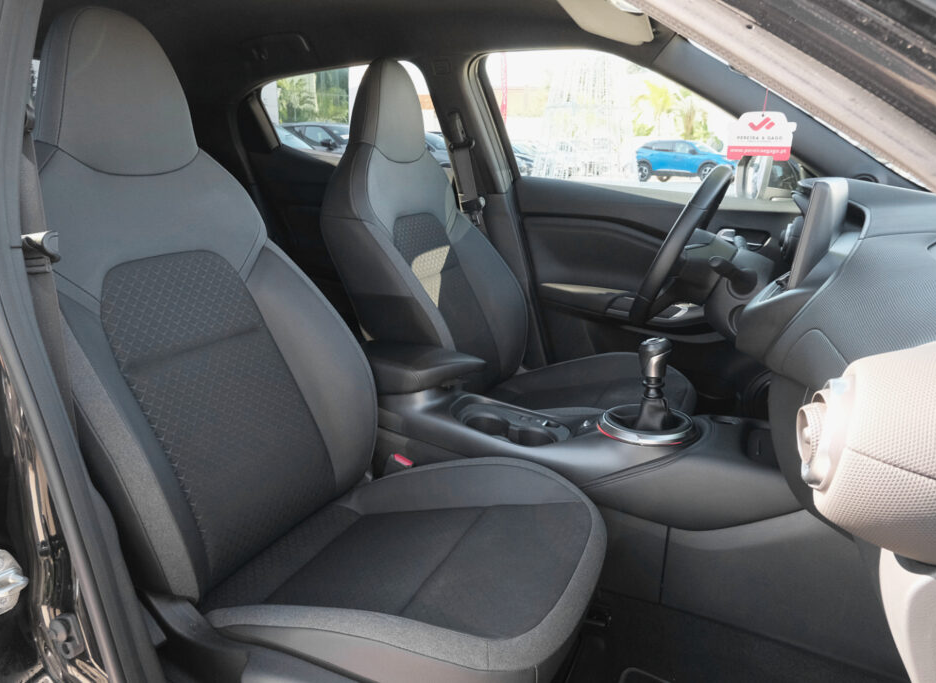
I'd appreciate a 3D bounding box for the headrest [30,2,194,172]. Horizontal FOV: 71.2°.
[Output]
[{"bbox_3d":[-0.553,-0.381,1.006,0.113,0.246,0.256,-8,10,31],"label":"headrest"}]

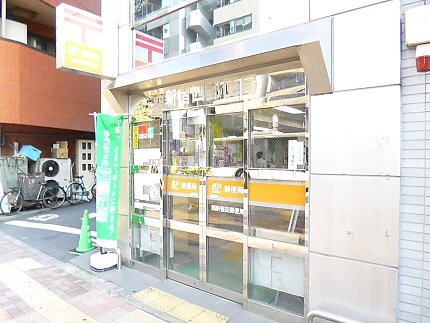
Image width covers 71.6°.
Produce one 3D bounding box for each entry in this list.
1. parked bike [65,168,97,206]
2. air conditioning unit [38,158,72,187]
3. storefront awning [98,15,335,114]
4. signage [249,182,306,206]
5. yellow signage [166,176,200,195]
[{"bbox_3d":[-4.340,0.840,10.151,0.570,1.100,1.750,0,1,22],"label":"parked bike"},{"bbox_3d":[-5.332,0.548,9.806,0.340,1.280,0.945,1,1,37],"label":"air conditioning unit"},{"bbox_3d":[-0.296,-0.908,3.307,3.020,0.640,0.310,1,1,37],"label":"storefront awning"},{"bbox_3d":[0.588,0.313,2.891,0.600,0.193,0.020,1,1,37],"label":"signage"},{"bbox_3d":[-0.416,0.311,3.695,0.560,0.195,0.020,1,1,37],"label":"yellow signage"}]

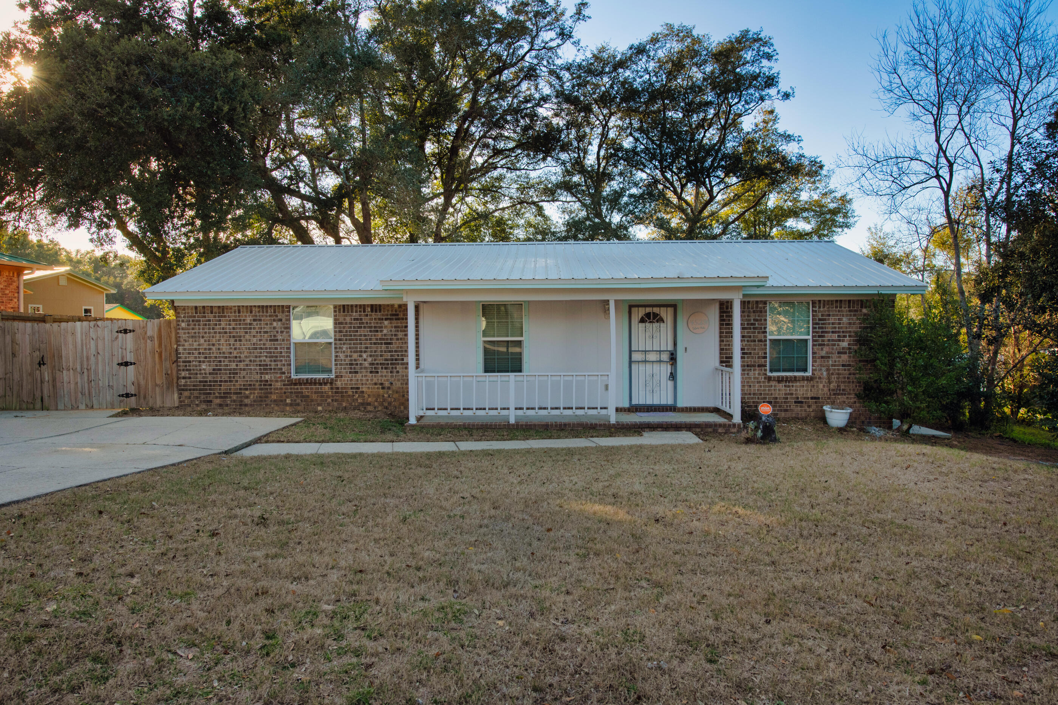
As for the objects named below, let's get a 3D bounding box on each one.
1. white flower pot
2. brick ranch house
[{"bbox_3d":[5.965,1.257,12.500,0.565,0.360,0.565,3,2,1],"label":"white flower pot"},{"bbox_3d":[0.105,-0.733,16.023,15.264,4.160,9.445,0,2,2],"label":"brick ranch house"}]

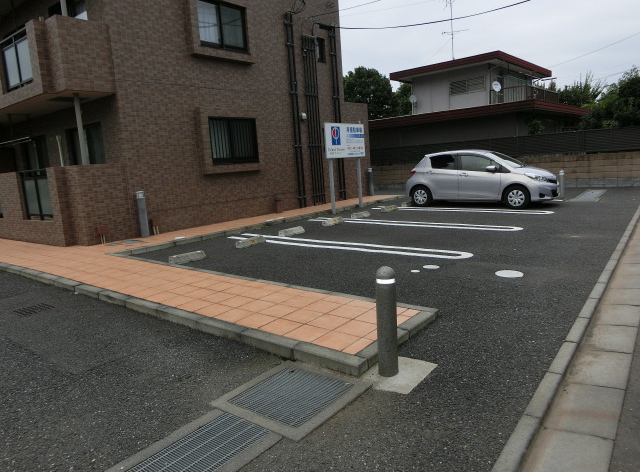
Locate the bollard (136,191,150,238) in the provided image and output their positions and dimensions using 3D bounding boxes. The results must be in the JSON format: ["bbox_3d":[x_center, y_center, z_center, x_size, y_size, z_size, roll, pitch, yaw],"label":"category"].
[{"bbox_3d":[-3.678,-0.448,9.692,0.170,0.960,0.170,5,13,40],"label":"bollard"}]

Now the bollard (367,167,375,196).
[{"bbox_3d":[1.802,-1.867,16.059,0.165,0.950,0.165,5,13,40],"label":"bollard"}]

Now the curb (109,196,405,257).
[{"bbox_3d":[-0.566,-0.460,11.784,0.160,0.110,9.800,5,13,40],"label":"curb"}]

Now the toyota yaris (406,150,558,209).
[{"bbox_3d":[4.305,-1.568,12.318,3.885,1.500,1.700,4,12,39],"label":"toyota yaris"}]

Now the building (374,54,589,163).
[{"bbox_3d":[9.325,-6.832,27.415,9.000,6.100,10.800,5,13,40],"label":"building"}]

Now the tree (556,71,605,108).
[{"bbox_3d":[17.588,-7.978,31.314,3.400,6.130,3.400,5,13,40],"label":"tree"}]

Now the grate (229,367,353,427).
[{"bbox_3d":[-0.175,1.065,3.071,0.580,0.050,0.610,5,13,40],"label":"grate"}]

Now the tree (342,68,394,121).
[{"bbox_3d":[3.132,-7.431,30.308,4.000,7.180,4.000,5,13,40],"label":"tree"}]

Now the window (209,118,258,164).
[{"bbox_3d":[-2.106,-2.366,11.504,0.120,1.120,1.480,5,13,40],"label":"window"}]

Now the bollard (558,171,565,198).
[{"bbox_3d":[6.803,-1.463,12.964,0.140,0.770,0.140,5,13,40],"label":"bollard"}]

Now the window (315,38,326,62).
[{"bbox_3d":[0.061,-5.537,13.807,0.100,0.700,0.400,5,13,40],"label":"window"}]

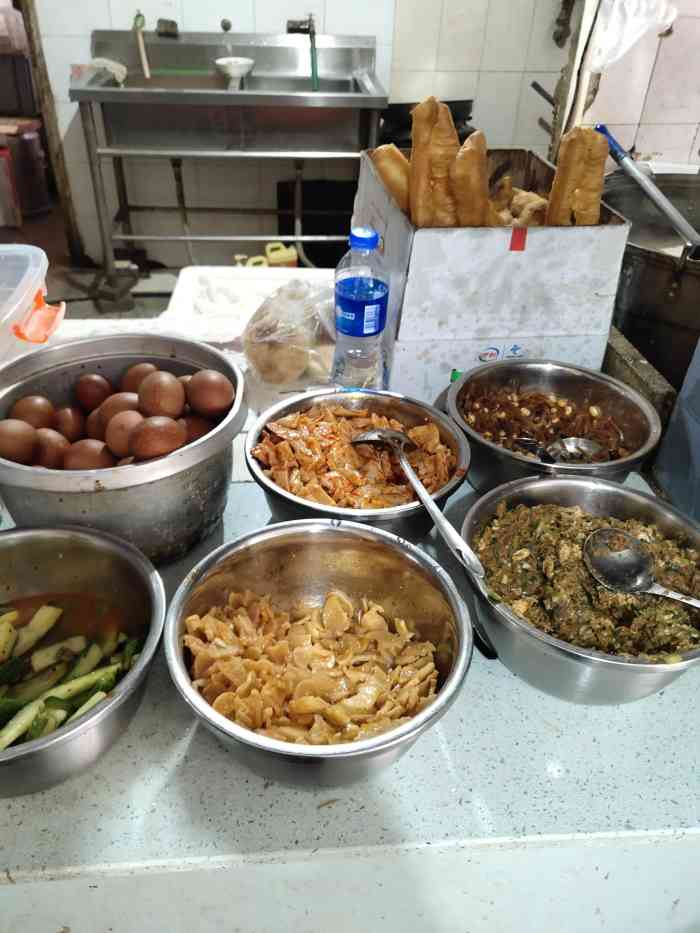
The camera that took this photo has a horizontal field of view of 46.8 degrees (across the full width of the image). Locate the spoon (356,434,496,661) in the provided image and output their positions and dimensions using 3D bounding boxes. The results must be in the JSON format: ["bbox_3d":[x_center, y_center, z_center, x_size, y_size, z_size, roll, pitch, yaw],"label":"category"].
[{"bbox_3d":[0.057,0.027,0.734,0.066,0.045,0.245,-9,38,-15],"label":"spoon"}]

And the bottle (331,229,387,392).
[{"bbox_3d":[0.014,-0.178,0.978,0.065,0.219,0.065,2,37,-1],"label":"bottle"}]

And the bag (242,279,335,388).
[{"bbox_3d":[-0.078,-0.187,1.067,0.130,0.120,0.120,2,37,-1],"label":"bag"}]

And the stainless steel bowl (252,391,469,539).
[{"bbox_3d":[0.007,0.017,0.821,0.219,0.093,0.219,2,37,-1],"label":"stainless steel bowl"}]

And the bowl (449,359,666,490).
[{"bbox_3d":[0.214,-0.024,0.887,0.217,0.093,0.217,2,37,-1],"label":"bowl"}]

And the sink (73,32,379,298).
[{"bbox_3d":[-0.443,-1.176,3.237,1.100,0.914,0.530,-1,37,-4],"label":"sink"}]

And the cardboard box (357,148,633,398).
[{"bbox_3d":[0.157,-0.252,1.067,0.252,0.240,0.290,-5,37,-10],"label":"cardboard box"}]

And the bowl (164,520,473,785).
[{"bbox_3d":[-0.024,0.153,0.631,0.229,0.096,0.229,2,37,-1],"label":"bowl"}]

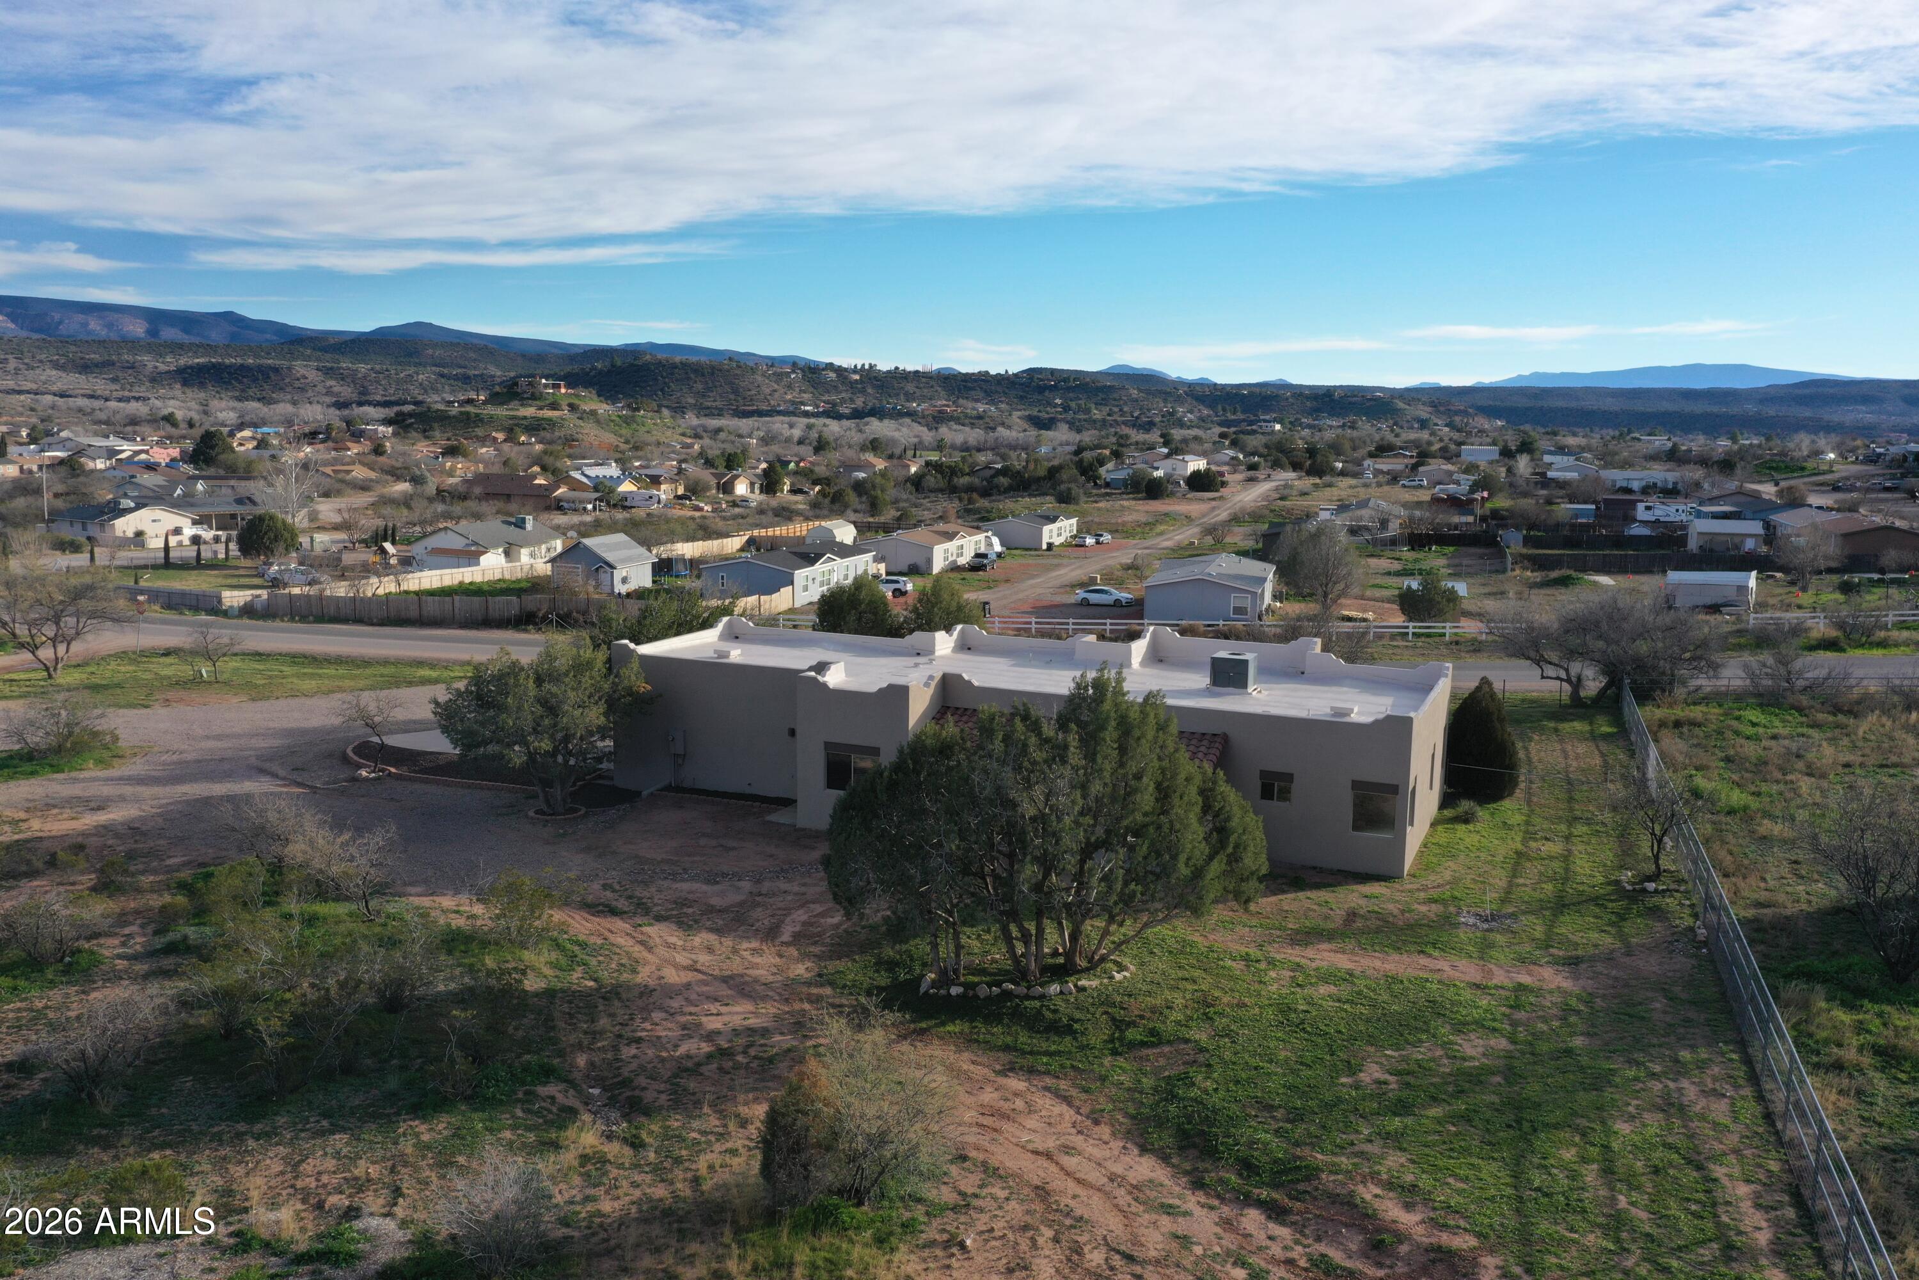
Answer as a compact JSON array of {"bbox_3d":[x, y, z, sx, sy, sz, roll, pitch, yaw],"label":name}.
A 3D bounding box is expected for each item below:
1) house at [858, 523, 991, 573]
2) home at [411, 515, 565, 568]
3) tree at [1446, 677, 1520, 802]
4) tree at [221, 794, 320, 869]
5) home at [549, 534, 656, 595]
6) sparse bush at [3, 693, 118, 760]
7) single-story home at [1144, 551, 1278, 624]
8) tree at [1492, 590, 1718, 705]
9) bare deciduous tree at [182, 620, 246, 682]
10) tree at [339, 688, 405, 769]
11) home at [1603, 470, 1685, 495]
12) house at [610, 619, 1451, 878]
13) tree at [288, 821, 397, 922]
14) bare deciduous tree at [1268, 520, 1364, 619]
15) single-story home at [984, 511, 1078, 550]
[{"bbox_3d":[-3.375,-9.971,161.727,8.300,3.750,17.200,4,10,21],"label":"house"},{"bbox_3d":[-48.661,-9.926,154.712,9.200,4.800,13.500,3,9,19],"label":"home"},{"bbox_3d":[18.220,3.333,51.612,2.404,4.134,2.404,4,9,20],"label":"tree"},{"bbox_3d":[-19.391,5.278,41.822,2.625,2.041,2.363,-4,10,-25],"label":"tree"},{"bbox_3d":[-31.081,-6.598,130.405,6.600,4.400,6.700,4,9,19],"label":"home"},{"bbox_3d":[-35.051,3.150,57.993,3.829,2.263,3.446,-5,10,-31],"label":"sparse bush"},{"bbox_3d":[19.198,-3.940,113.024,8.080,3.600,16.620,3,9,17],"label":"single-story home"},{"bbox_3d":[30.941,0.479,71.114,10.200,5.300,9.000,0,9,0],"label":"tree"},{"bbox_3d":[-38.214,0.541,76.325,2.949,3.110,2.507,-4,10,-27],"label":"bare deciduous tree"},{"bbox_3d":[-21.144,3.210,53.841,2.250,2.850,2.250,0,9,0],"label":"tree"},{"bbox_3d":[139.623,-31.995,304.988,16.000,3.800,8.000,3,9,17],"label":"home"},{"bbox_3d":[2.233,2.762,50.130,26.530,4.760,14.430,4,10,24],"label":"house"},{"bbox_3d":[-15.272,5.676,36.775,2.456,2.488,2.211,-3,10,-23],"label":"tree"},{"bbox_3d":[27.514,-5.548,114.176,7.170,7.254,6.811,3,9,13],"label":"bare deciduous tree"},{"bbox_3d":[8.856,-13.907,185.983,7.930,3.720,16.400,4,10,20],"label":"single-story home"}]

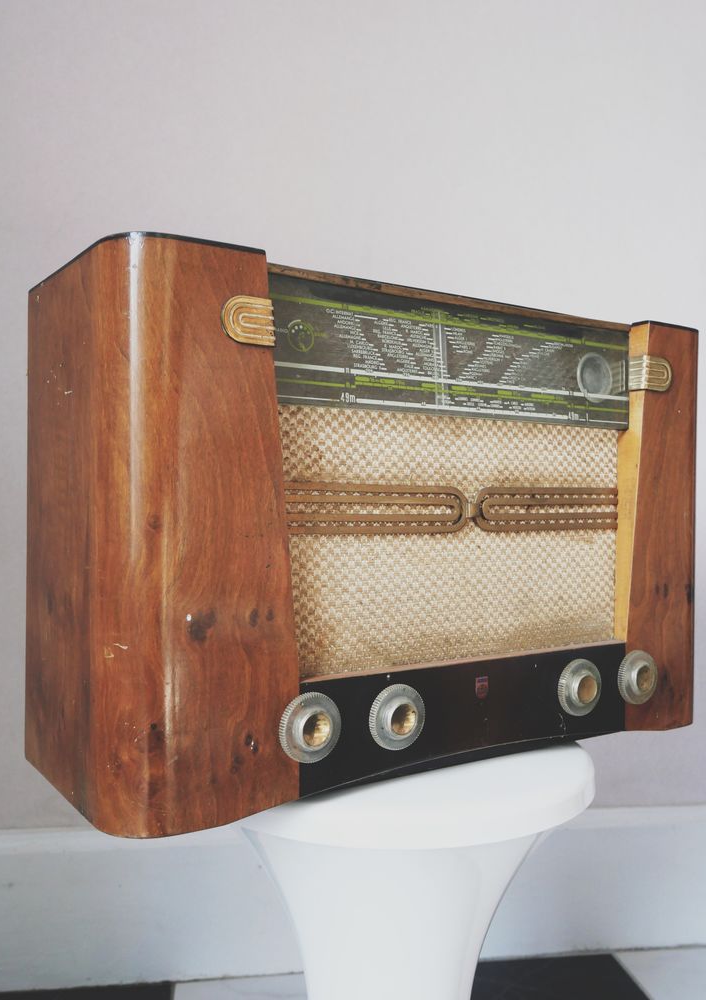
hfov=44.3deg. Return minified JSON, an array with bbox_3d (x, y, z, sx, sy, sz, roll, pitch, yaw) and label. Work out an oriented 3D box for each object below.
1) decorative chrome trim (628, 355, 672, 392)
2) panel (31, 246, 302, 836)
[{"bbox_3d":[0.239,-0.100,0.695,0.036,0.027,0.017,0,1,-33],"label":"decorative chrome trim"},{"bbox_3d":[-0.128,0.019,0.560,0.114,0.325,0.188,0,1,-33],"label":"panel"}]

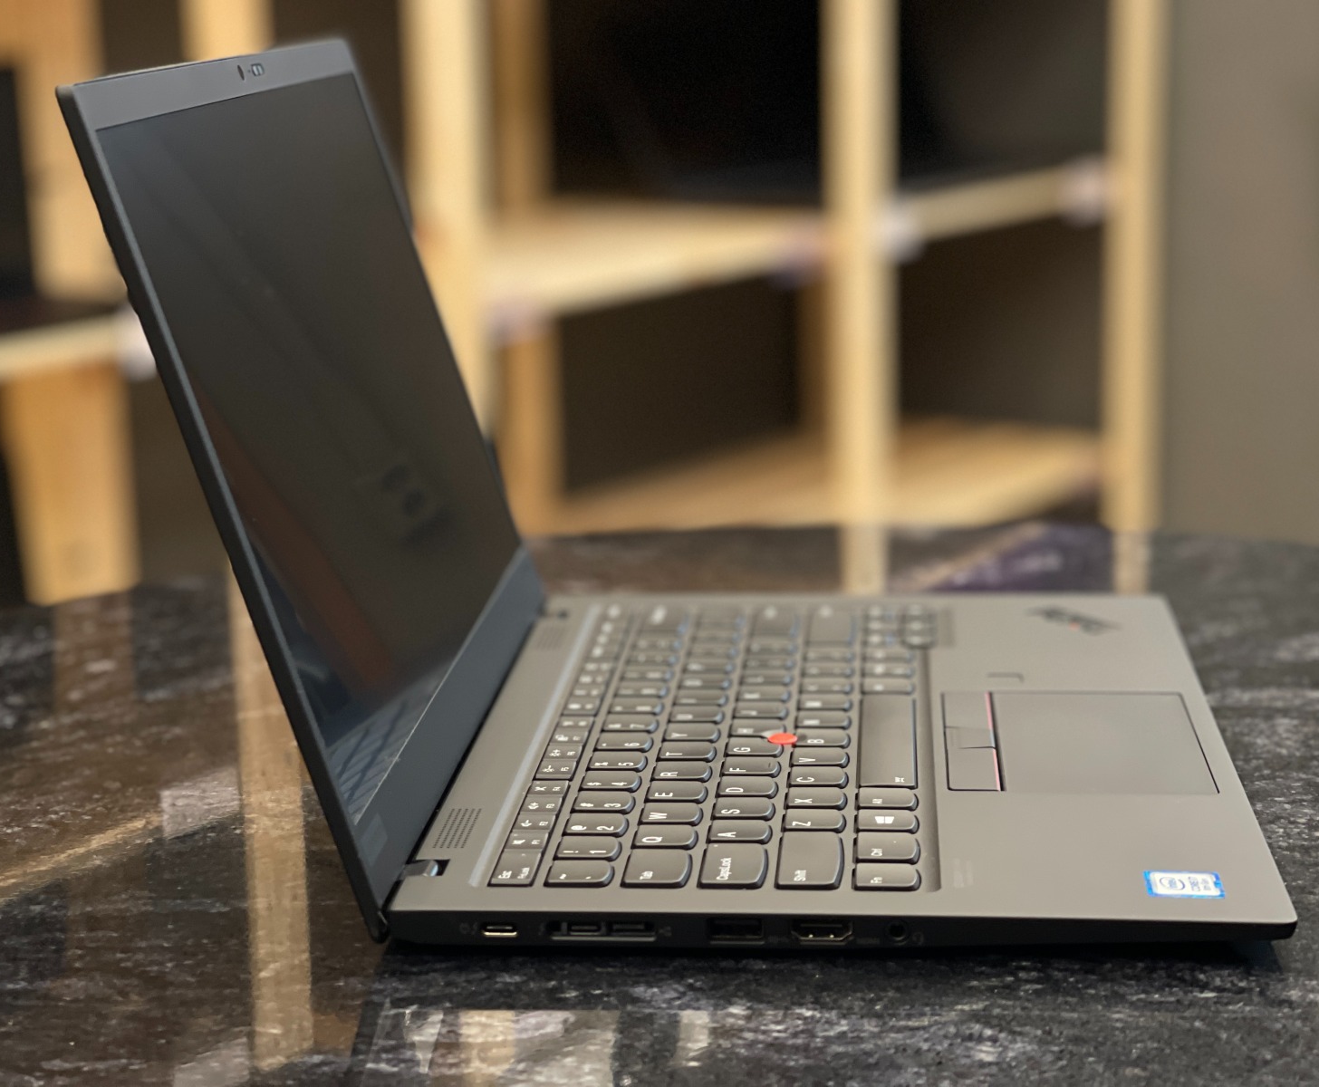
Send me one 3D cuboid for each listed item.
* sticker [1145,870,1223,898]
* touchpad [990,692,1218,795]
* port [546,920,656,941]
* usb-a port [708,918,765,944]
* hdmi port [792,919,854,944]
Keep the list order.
[{"bbox_3d":[0.130,0.084,0.664,0.018,0.001,0.019,0,13,5],"label":"sticker"},{"bbox_3d":[0.128,0.058,0.785,0.058,0.002,0.100,0,13,5],"label":"touchpad"},{"bbox_3d":[-0.014,0.094,0.658,0.026,0.005,0.007,0,13,5],"label":"port"},{"bbox_3d":[0.019,0.093,0.655,0.013,0.007,0.007,0,13,5],"label":"usb-a port"},{"bbox_3d":[0.040,0.093,0.653,0.015,0.006,0.007,0,13,5],"label":"hdmi port"}]

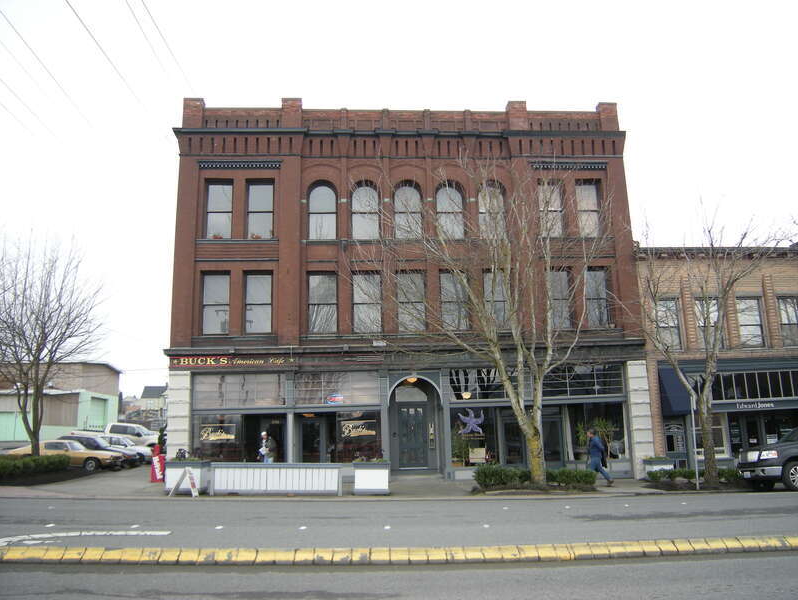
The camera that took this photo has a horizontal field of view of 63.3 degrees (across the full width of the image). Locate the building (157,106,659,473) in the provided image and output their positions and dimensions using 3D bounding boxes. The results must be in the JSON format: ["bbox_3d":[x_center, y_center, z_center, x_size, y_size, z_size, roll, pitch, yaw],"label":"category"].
[{"bbox_3d":[-0.074,0.712,29.143,16.000,13.553,14.500,-1,-12,-3],"label":"building"}]

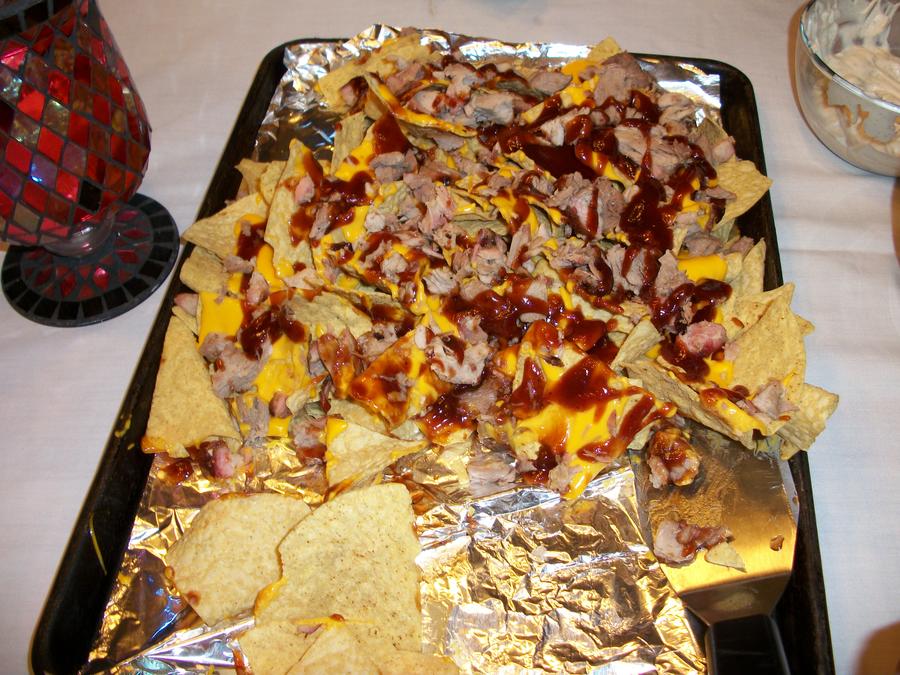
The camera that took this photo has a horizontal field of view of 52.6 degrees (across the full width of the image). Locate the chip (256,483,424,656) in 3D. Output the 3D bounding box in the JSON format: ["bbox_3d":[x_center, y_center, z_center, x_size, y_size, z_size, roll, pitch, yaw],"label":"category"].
[{"bbox_3d":[-0.052,0.105,0.402,0.071,0.012,0.084,-6,53,-3],"label":"chip"}]

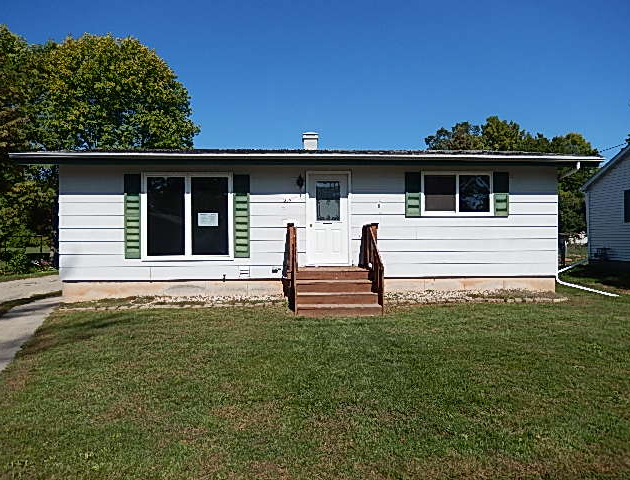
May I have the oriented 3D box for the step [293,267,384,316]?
[{"bbox_3d":[0.375,0.970,9.250,1.550,0.770,1.950,0,0,-3],"label":"step"}]

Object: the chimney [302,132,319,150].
[{"bbox_3d":[-0.130,-2.820,13.600,0.460,0.640,0.460,0,0,-3],"label":"chimney"}]

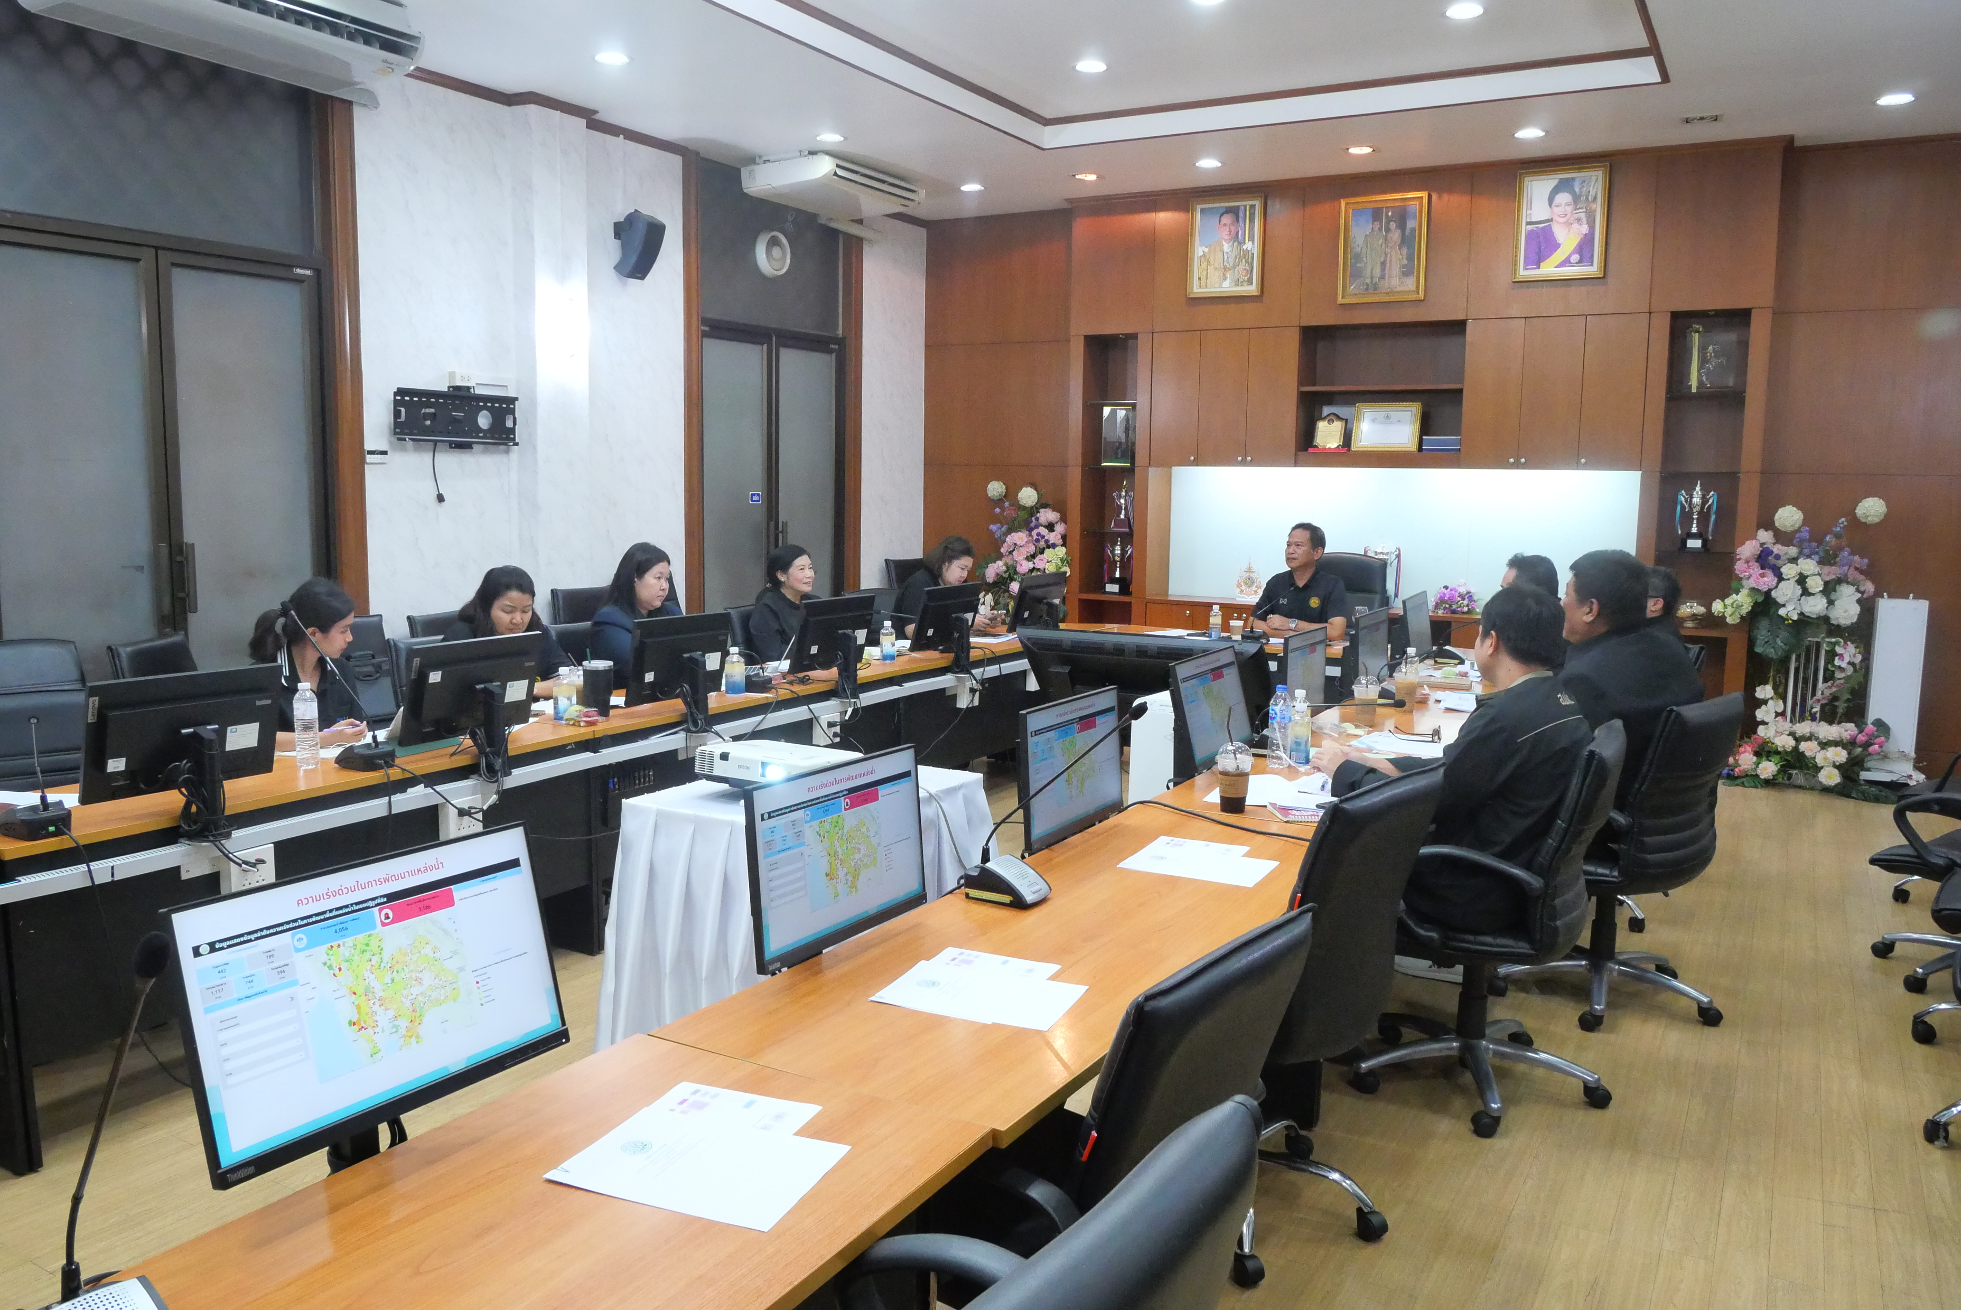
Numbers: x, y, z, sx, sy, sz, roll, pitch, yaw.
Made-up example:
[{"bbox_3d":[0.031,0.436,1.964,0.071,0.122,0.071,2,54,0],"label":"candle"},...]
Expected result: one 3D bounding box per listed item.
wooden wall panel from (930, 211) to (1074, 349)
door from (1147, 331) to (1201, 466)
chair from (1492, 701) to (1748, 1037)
[{"bbox_3d":[0.137,-2.881,10.069,1.228,0.966,0.040,4,7,26],"label":"wooden wall panel"},{"bbox_3d":[1.397,-1.833,9.375,0.360,0.950,0.030,5,8,29],"label":"door"},{"bbox_3d":[1.977,0.598,4.069,0.618,0.997,0.658,-5,10,-36],"label":"chair"}]

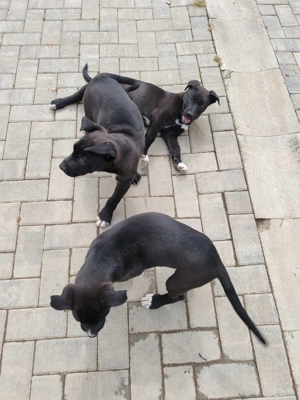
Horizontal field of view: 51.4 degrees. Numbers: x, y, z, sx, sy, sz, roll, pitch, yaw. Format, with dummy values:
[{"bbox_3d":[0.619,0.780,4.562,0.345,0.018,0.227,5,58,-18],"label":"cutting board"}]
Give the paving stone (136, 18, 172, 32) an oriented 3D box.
[{"bbox_3d":[0.024,-0.970,1.781,0.200,0.060,0.099,-3,64,-3],"label":"paving stone"}]

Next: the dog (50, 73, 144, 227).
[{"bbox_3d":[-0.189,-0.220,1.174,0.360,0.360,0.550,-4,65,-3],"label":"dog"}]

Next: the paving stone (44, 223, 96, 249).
[{"bbox_3d":[-0.304,0.151,1.226,0.200,0.060,0.099,-3,64,-3],"label":"paving stone"}]

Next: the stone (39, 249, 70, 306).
[{"bbox_3d":[-0.346,0.290,1.159,0.099,0.060,0.200,-2,64,-2],"label":"stone"}]

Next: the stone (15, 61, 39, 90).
[{"bbox_3d":[-0.606,-0.609,1.563,0.098,0.060,0.199,-3,64,-3],"label":"stone"}]

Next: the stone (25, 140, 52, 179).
[{"bbox_3d":[-0.478,-0.167,1.375,0.099,0.060,0.200,-2,64,-2],"label":"stone"}]

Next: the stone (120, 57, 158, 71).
[{"bbox_3d":[-0.057,-0.692,1.642,0.202,0.060,0.101,-2,64,-2],"label":"stone"}]

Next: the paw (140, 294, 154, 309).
[{"bbox_3d":[-0.005,0.351,1.079,0.050,0.032,0.042,-10,64,-6],"label":"paw"}]

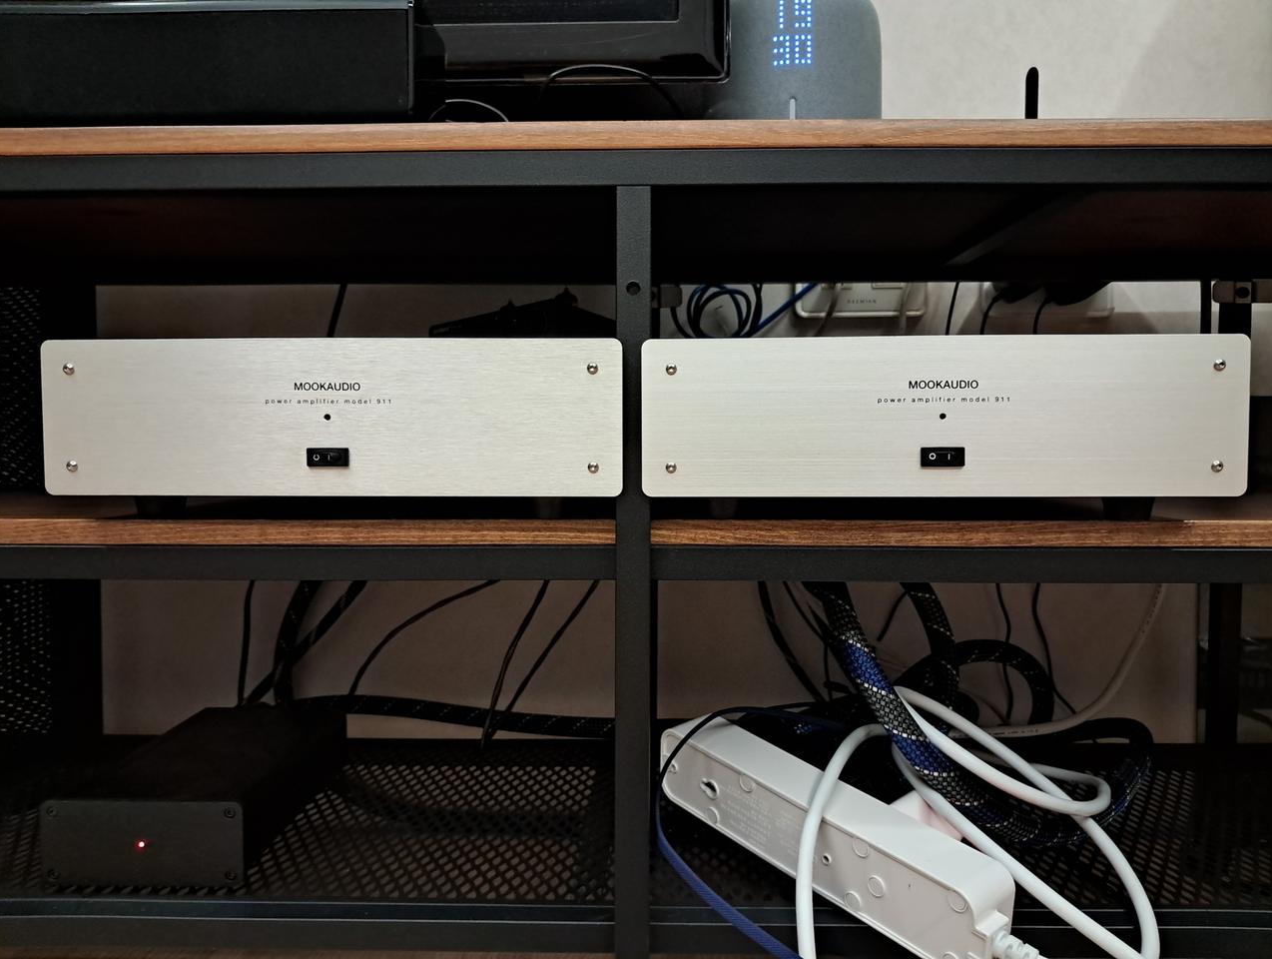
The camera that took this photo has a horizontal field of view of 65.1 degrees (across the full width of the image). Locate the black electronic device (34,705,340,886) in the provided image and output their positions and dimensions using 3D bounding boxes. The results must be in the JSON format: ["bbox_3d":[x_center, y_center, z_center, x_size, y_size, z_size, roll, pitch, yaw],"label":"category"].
[{"bbox_3d":[-0.374,0.272,0.891,0.155,0.067,0.272,0,2,0],"label":"black electronic device"}]

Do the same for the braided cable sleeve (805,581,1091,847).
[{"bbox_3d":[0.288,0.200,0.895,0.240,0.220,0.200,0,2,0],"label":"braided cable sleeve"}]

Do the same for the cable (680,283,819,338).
[{"bbox_3d":[0.128,-0.189,1.130,0.158,0.080,0.050,0,2,0],"label":"cable"}]

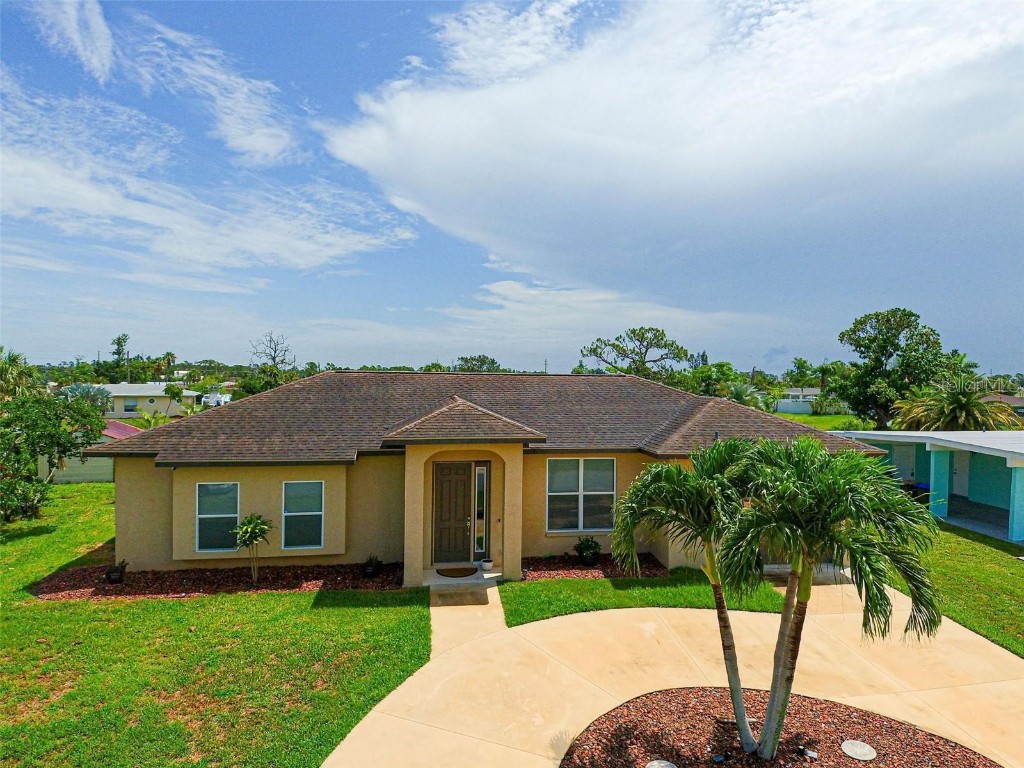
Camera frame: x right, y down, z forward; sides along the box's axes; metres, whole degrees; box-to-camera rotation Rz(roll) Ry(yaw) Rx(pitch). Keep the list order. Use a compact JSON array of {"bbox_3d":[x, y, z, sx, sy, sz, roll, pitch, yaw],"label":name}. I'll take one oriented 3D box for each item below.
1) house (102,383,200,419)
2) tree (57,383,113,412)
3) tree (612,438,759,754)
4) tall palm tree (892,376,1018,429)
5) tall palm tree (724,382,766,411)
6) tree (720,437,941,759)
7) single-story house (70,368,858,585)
[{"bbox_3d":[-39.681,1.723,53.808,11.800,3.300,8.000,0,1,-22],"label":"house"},{"bbox_3d":[-37.335,1.724,44.035,3.690,3.710,3.700,0,1,-7],"label":"tree"},{"bbox_3d":[2.253,2.742,6.530,1.790,4.070,1.800,0,1,-7],"label":"tree"},{"bbox_3d":[26.490,2.032,30.046,5.800,4.960,5.800,0,1,-7],"label":"tall palm tree"},{"bbox_3d":[25.050,1.944,54.039,4.100,4.210,4.100,0,1,-7],"label":"tall palm tree"},{"bbox_3d":[4.095,2.736,6.466,2.390,4.120,2.350,0,1,-7],"label":"tree"},{"bbox_3d":[-0.751,2.071,16.121,18.800,4.770,10.300,0,1,-7],"label":"single-story house"}]

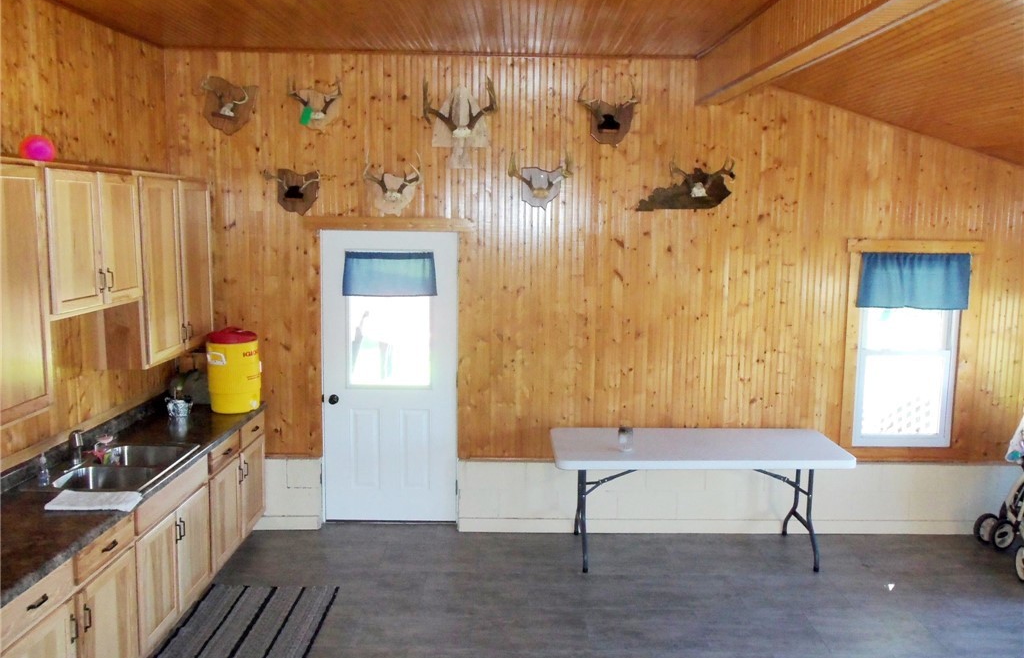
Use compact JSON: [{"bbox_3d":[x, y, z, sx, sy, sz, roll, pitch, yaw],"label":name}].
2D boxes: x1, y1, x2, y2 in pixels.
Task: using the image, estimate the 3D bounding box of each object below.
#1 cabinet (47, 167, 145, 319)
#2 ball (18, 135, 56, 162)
[{"bbox_3d":[-2.149,-0.437,3.995,0.310,0.687,0.890,0,8,1],"label":"cabinet"},{"bbox_3d":[-2.109,-0.778,3.682,0.146,0.146,0.146,0,8,0],"label":"ball"}]

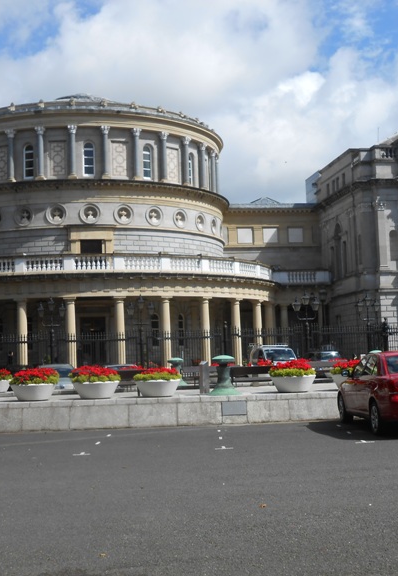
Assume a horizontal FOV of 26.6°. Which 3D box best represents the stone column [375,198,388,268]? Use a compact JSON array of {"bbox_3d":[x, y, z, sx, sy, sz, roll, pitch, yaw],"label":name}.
[{"bbox_3d":[13.400,-3.953,61.402,0.800,5.127,0.600,-1,-5,-9],"label":"stone column"}]

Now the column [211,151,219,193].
[{"bbox_3d":[1.312,-9.642,71.529,0.580,4.226,0.580,-3,-5,14],"label":"column"}]

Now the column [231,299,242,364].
[{"bbox_3d":[2.820,3.337,60.764,0.720,5.293,0.720,-6,-6,37],"label":"column"}]

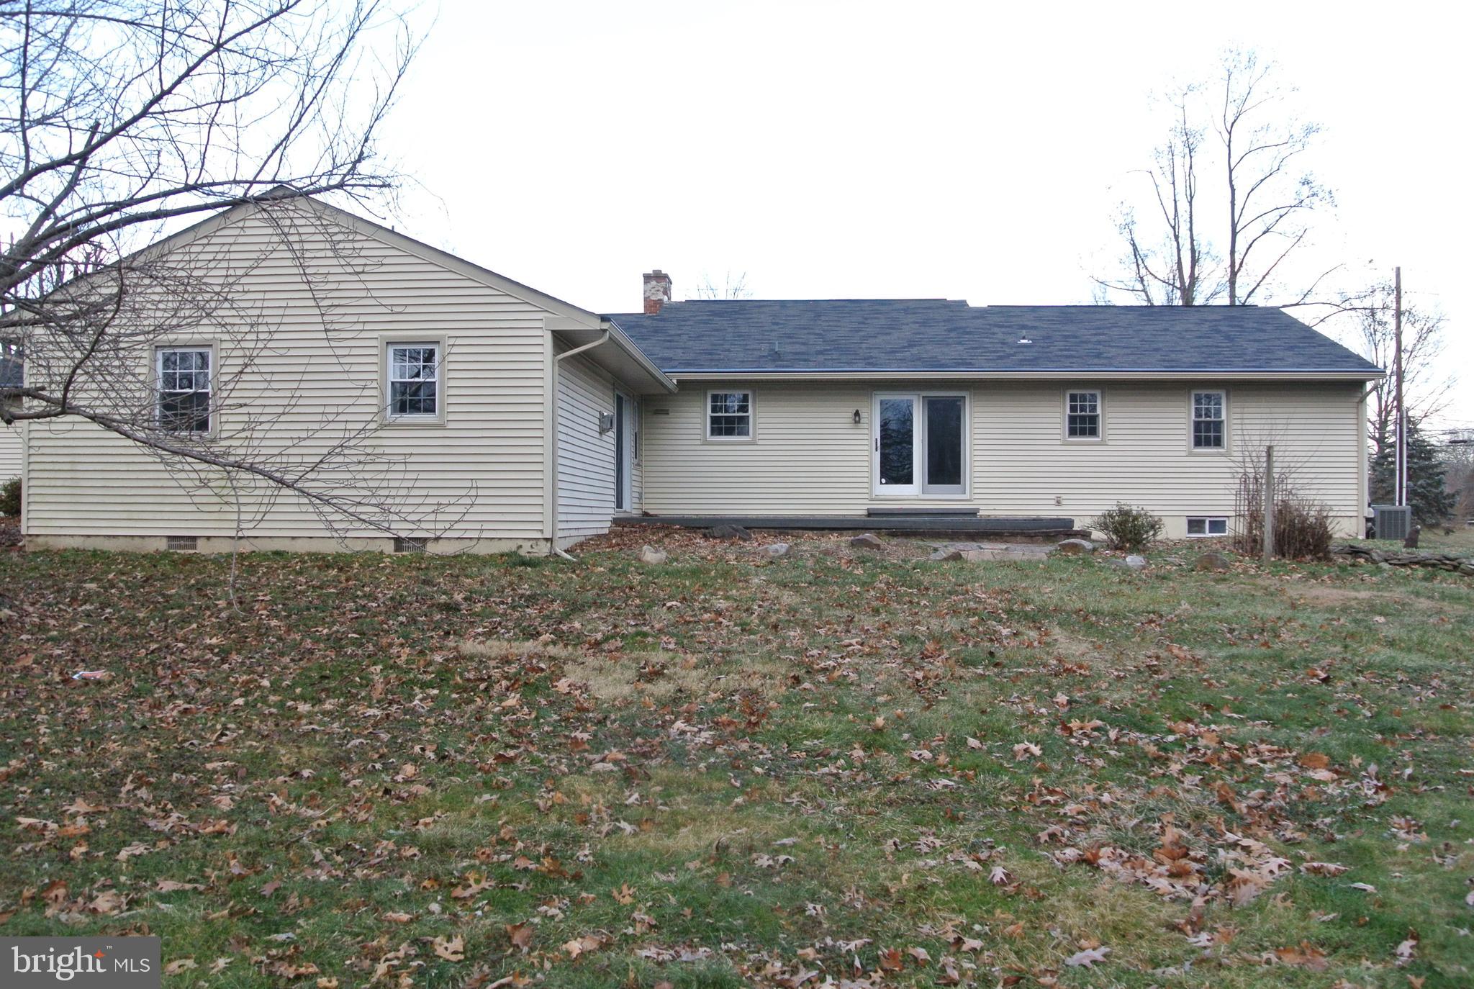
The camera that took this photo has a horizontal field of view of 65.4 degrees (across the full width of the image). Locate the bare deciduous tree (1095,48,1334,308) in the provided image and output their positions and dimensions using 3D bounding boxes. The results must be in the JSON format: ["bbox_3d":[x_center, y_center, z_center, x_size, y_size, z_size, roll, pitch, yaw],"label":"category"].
[{"bbox_3d":[16.650,-7.100,40.000,8.400,16.800,8.000,0,-1,3],"label":"bare deciduous tree"}]

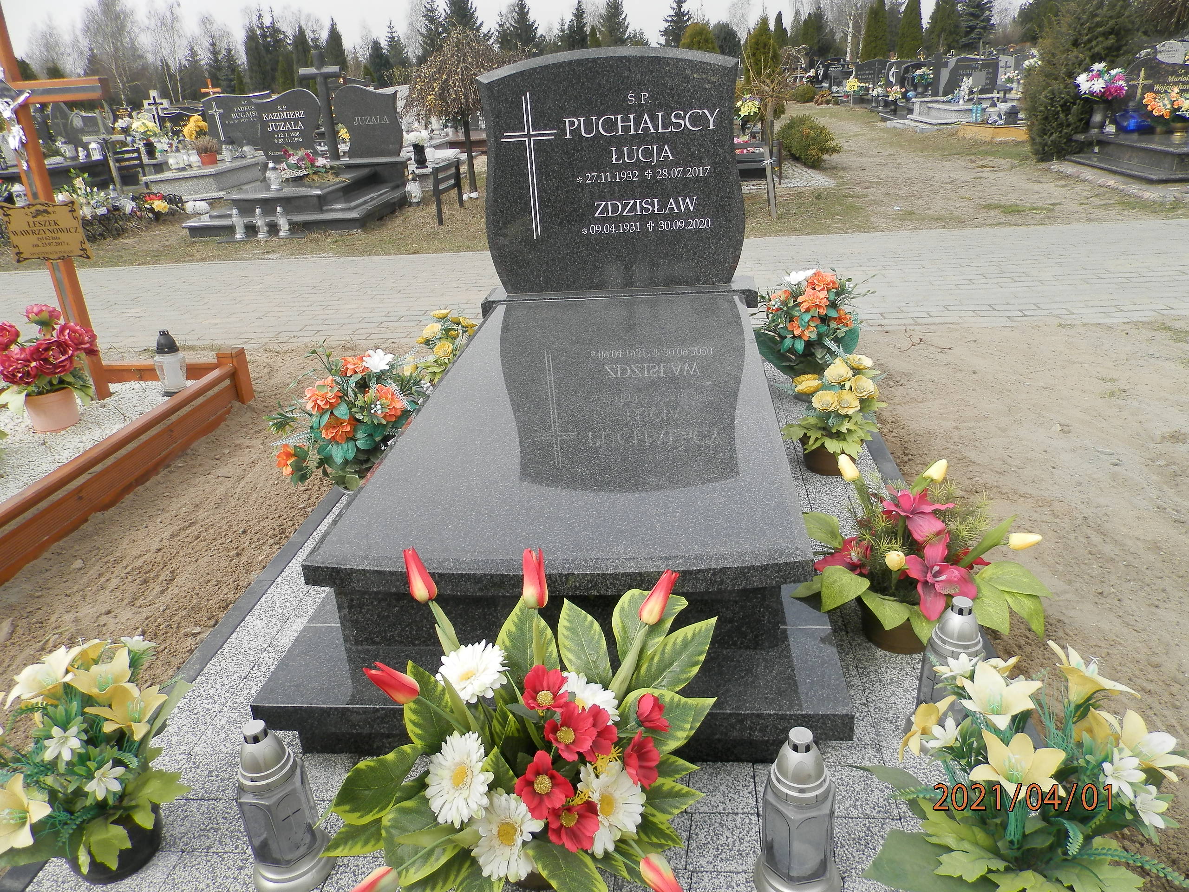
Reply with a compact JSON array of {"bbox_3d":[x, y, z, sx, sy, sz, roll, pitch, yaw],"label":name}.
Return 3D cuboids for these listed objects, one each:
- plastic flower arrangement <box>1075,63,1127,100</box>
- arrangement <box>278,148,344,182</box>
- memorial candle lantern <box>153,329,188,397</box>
[{"bbox_3d":[4.647,-3.326,7.874,0.460,0.360,0.400,-1,23,6],"label":"plastic flower arrangement"},{"bbox_3d":[-2.807,-2.779,8.521,0.620,0.310,0.420,-1,23,7],"label":"arrangement"},{"bbox_3d":[-1.599,-0.324,3.228,0.118,0.225,0.118,-1,23,6],"label":"memorial candle lantern"}]

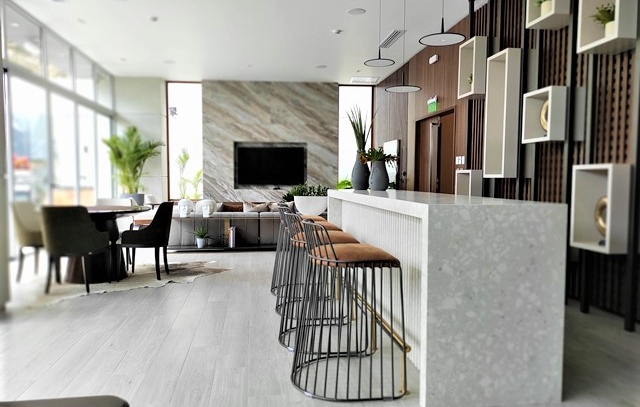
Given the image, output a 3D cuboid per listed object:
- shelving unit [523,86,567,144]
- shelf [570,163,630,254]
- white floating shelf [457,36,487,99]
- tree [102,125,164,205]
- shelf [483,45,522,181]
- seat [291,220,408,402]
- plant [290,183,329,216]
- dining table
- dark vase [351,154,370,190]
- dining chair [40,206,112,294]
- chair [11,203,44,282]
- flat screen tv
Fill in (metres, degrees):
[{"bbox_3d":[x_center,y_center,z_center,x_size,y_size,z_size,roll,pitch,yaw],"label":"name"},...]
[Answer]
[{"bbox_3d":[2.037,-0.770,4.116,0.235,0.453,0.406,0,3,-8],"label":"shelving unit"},{"bbox_3d":[2.054,0.030,3.398,0.145,0.621,0.388,0,3,-9],"label":"shelf"},{"bbox_3d":[1.751,-1.536,5.302,0.145,0.613,0.386,0,3,-9],"label":"white floating shelf"},{"bbox_3d":[-3.463,-0.814,8.645,1.129,1.310,1.065,0,3,-9],"label":"tree"},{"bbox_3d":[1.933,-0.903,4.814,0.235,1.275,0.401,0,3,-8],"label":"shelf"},{"bbox_3d":[0.129,0.512,2.493,0.564,0.844,0.559,0,3,-8],"label":"seat"},{"bbox_3d":[-0.151,-0.057,7.050,0.600,0.512,0.600,0,3,-8],"label":"plant"},{"bbox_3d":[-2.377,0.429,4.962,1.129,0.737,1.129,0,3,-9],"label":"dining table"},{"bbox_3d":[0.409,-0.316,4.527,0.181,0.376,0.181,0,3,-8],"label":"dark vase"},{"bbox_3d":[-2.354,0.421,4.437,0.554,0.815,0.564,0,3,-5],"label":"dining chair"},{"bbox_3d":[-2.897,0.389,4.912,0.564,0.820,0.543,0,3,-9],"label":"chair"},{"bbox_3d":[-1.053,-0.810,10.176,1.454,0.836,0.069,0,3,-12],"label":"flat screen tv"}]

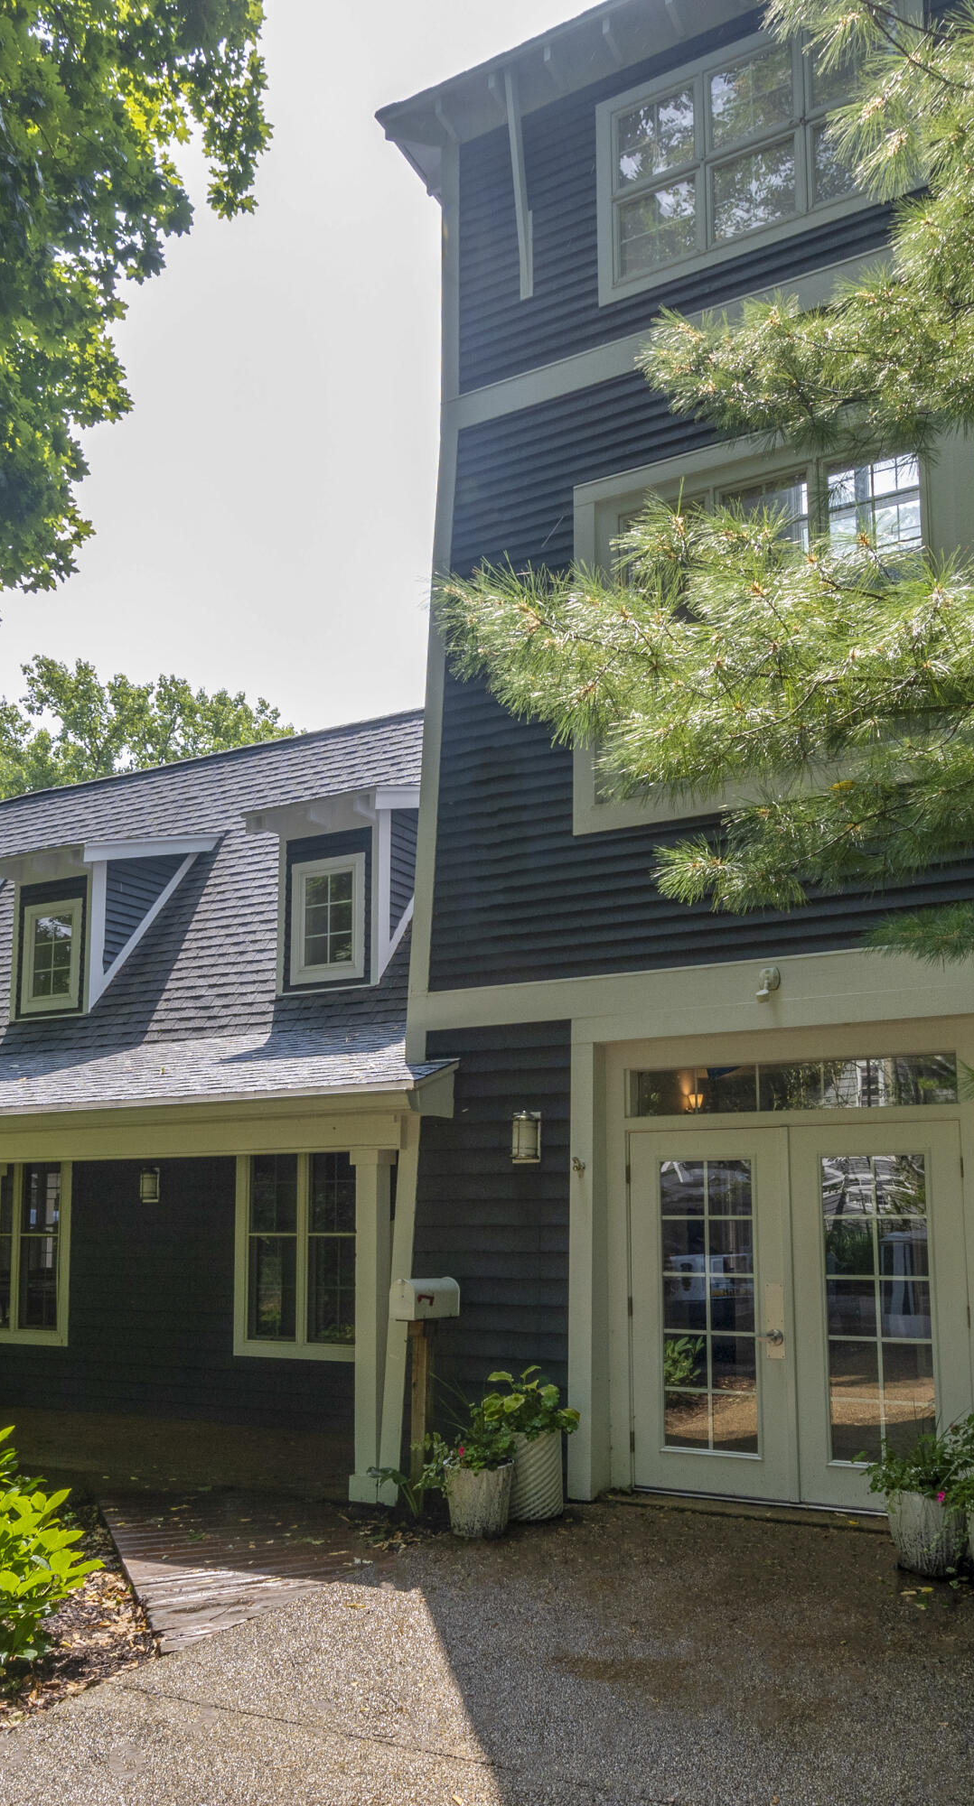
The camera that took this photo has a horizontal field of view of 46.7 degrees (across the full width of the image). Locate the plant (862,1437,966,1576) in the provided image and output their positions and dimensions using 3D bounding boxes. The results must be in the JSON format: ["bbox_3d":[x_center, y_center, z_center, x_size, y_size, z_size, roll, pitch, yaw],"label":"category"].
[{"bbox_3d":[2.075,2.890,5.450,0.469,0.585,0.469,-6,-12,25],"label":"plant"}]

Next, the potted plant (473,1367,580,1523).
[{"bbox_3d":[0.213,3.004,6.302,0.564,0.738,0.564,-1,-11,0],"label":"potted plant"}]

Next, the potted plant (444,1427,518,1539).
[{"bbox_3d":[-0.040,3.076,6.016,0.366,0.497,0.366,-1,-11,0],"label":"potted plant"}]

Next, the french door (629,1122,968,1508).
[{"bbox_3d":[1.704,2.286,6.362,1.860,2.030,0.090,-6,-12,25],"label":"french door"}]

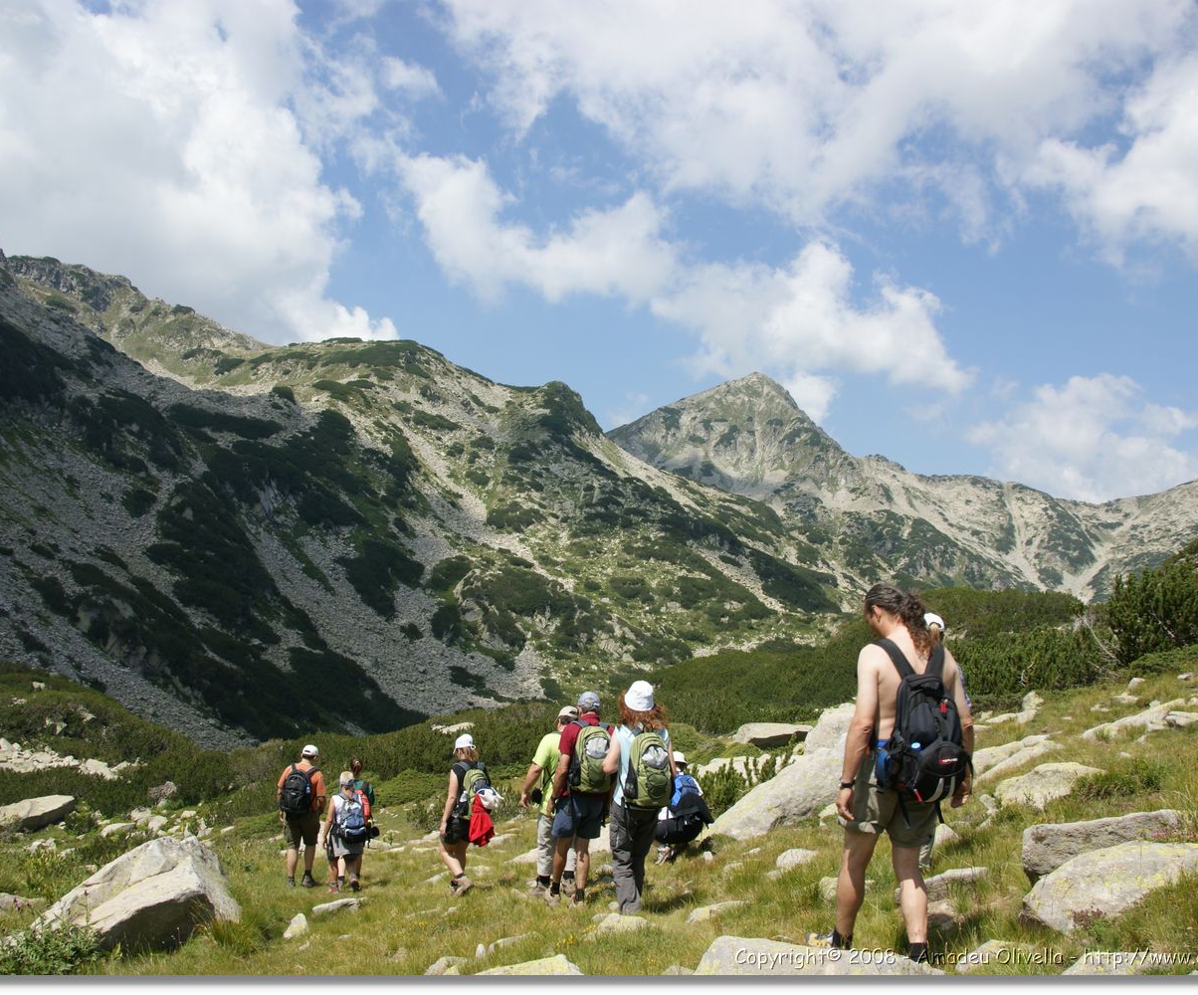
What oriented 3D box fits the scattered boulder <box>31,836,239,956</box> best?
[{"bbox_3d":[-4.528,3.899,11.003,2.026,1.104,1.418,1,-3,-23],"label":"scattered boulder"}]

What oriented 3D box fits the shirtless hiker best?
[{"bbox_3d":[1.347,1.270,5.100,0.660,1.750,0.620,1,-3,-18],"label":"shirtless hiker"}]

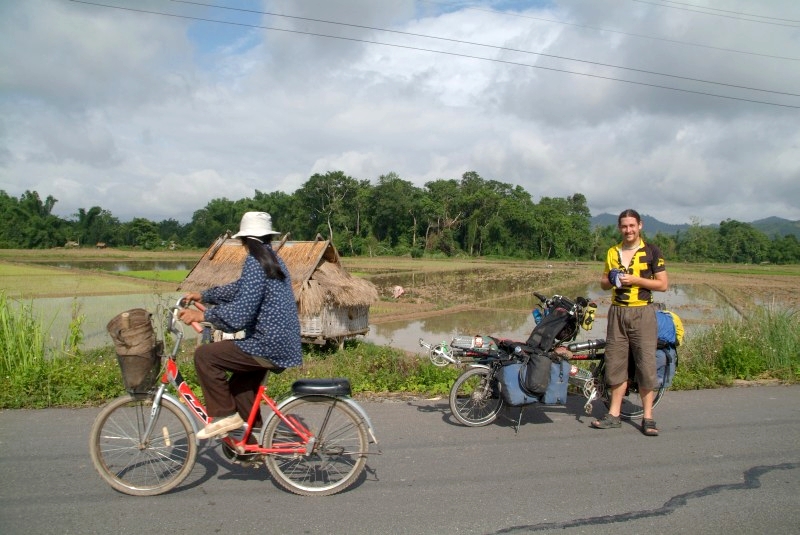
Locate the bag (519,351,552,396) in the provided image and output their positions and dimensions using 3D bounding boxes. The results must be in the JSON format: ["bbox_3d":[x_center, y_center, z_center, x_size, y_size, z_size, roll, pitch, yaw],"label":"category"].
[{"bbox_3d":[1.089,0.846,4.790,0.230,0.360,0.150,1,2,-16],"label":"bag"}]

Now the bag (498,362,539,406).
[{"bbox_3d":[0.975,0.958,4.917,0.310,0.360,0.170,1,2,-16],"label":"bag"}]

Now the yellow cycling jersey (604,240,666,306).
[{"bbox_3d":[1.949,0.050,4.970,0.500,0.540,0.300,2,2,27],"label":"yellow cycling jersey"}]

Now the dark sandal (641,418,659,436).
[{"bbox_3d":[2.080,1.315,5.002,0.110,0.100,0.270,1,2,9],"label":"dark sandal"}]

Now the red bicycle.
[{"bbox_3d":[-0.944,0.785,3.518,1.670,1.120,0.580,1,2,-5],"label":"red bicycle"}]

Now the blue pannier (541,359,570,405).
[{"bbox_3d":[1.288,0.950,5.005,0.270,0.370,0.170,1,2,-16],"label":"blue pannier"}]

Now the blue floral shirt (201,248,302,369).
[{"bbox_3d":[-0.861,0.238,3.480,0.570,0.670,0.500,1,2,0],"label":"blue floral shirt"}]

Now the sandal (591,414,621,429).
[{"bbox_3d":[1.757,1.310,5.117,0.265,0.095,0.105,1,2,-5],"label":"sandal"}]

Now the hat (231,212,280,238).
[{"bbox_3d":[-0.834,-0.247,3.490,0.285,0.145,0.275,2,2,37],"label":"hat"}]

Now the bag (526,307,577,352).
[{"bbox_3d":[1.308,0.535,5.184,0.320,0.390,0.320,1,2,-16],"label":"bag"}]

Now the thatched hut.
[{"bbox_3d":[-2.886,0.459,13.643,4.440,2.440,1.970,2,2,30],"label":"thatched hut"}]

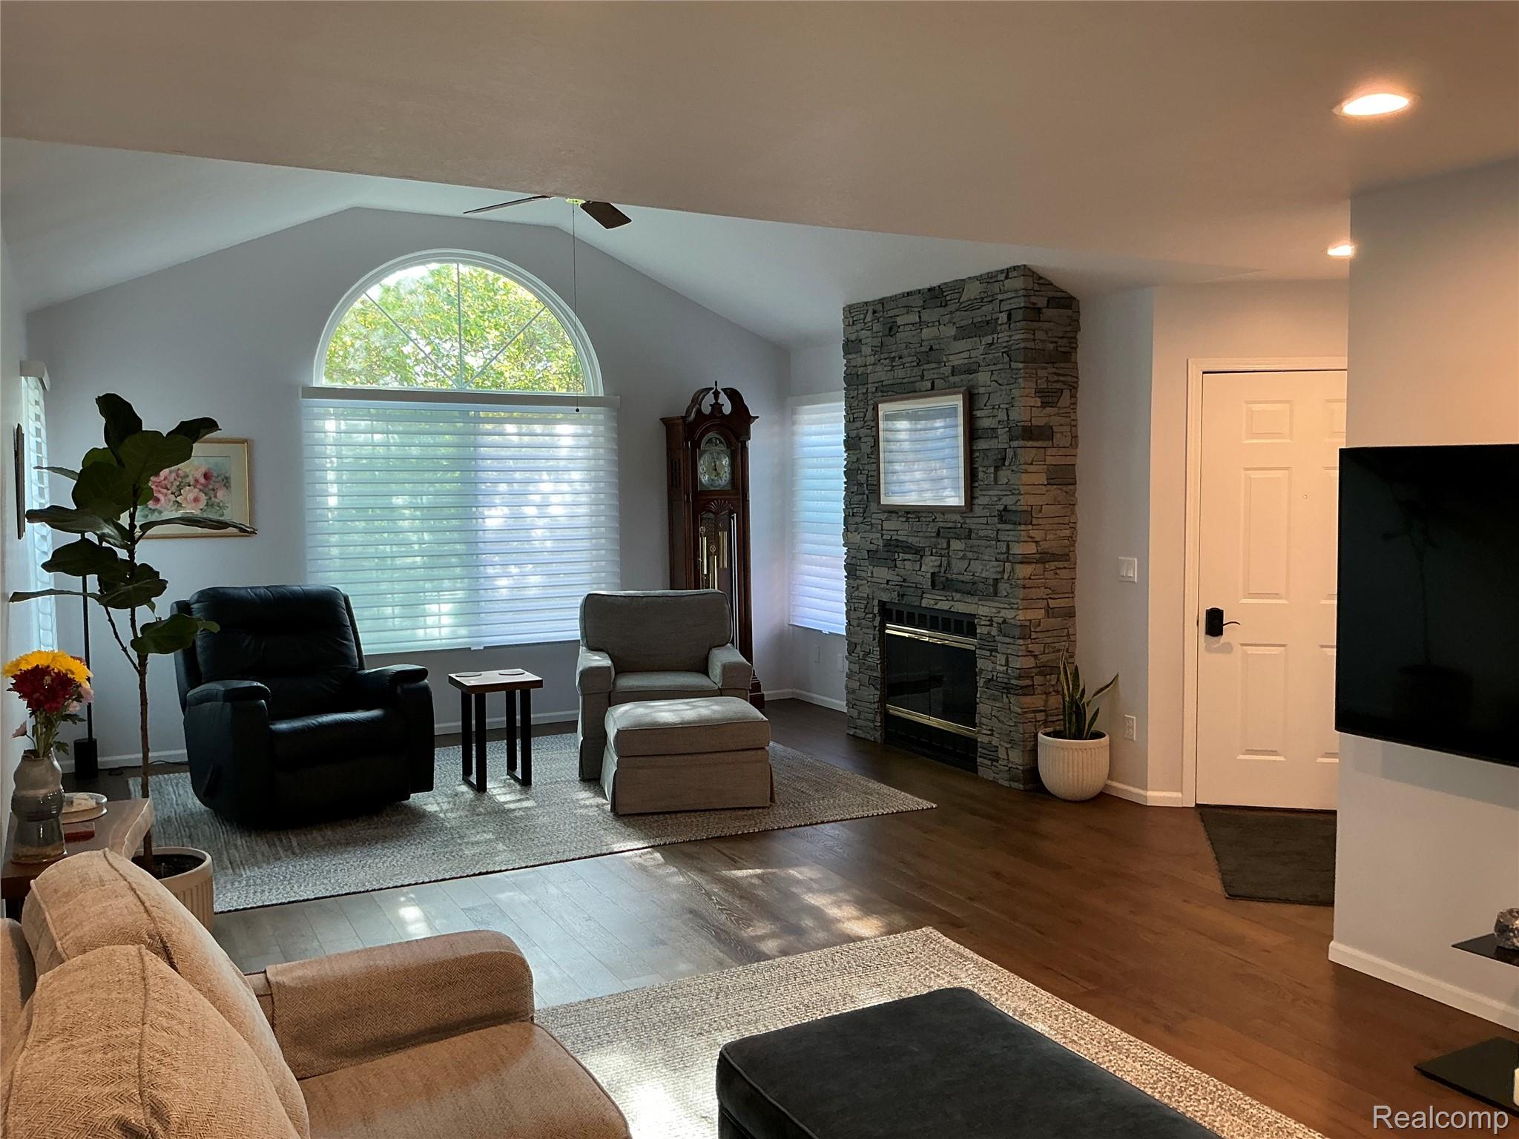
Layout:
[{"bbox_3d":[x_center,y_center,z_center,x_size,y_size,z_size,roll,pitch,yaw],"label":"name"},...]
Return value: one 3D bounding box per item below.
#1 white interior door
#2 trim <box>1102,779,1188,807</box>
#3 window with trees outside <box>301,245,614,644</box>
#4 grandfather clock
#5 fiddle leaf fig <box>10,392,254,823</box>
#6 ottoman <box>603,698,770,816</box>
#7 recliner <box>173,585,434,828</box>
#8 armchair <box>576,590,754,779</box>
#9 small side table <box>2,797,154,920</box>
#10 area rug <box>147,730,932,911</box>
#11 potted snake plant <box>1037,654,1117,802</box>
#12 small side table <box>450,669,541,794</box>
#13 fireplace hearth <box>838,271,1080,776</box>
[{"bbox_3d":[2.521,0.109,5.695,0.914,2.032,0.050,0,4,14],"label":"white interior door"},{"bbox_3d":[1.824,1.079,5.929,0.098,0.075,0.439,-4,5,-43],"label":"trim"},{"bbox_3d":[-1.753,-0.721,7.513,1.950,2.420,0.140,-3,4,-28],"label":"window with trees outside"},{"bbox_3d":[-0.298,-0.138,8.189,0.620,2.200,0.350,-3,4,-28],"label":"grandfather clock"},{"bbox_3d":[-1.999,0.326,3.972,0.740,1.750,0.700,-3,4,-28],"label":"fiddle leaf fig"},{"bbox_3d":[-0.363,0.887,5.998,0.745,0.450,0.570,-1,4,-12],"label":"ottoman"},{"bbox_3d":[-2.229,0.622,5.944,0.910,1.020,0.920,-4,5,-40],"label":"recliner"},{"bbox_3d":[-0.575,0.606,6.855,0.890,0.900,0.900,-1,4,-12],"label":"armchair"},{"bbox_3d":[-1.893,1.027,3.455,0.370,0.580,0.750,-3,4,-28],"label":"small side table"},{"bbox_3d":[-1.262,1.122,6.156,3.400,0.012,2.500,-2,4,-26],"label":"area rug"},{"bbox_3d":[1.551,0.750,6.010,0.350,0.726,0.350,0,4,0],"label":"potted snake plant"},{"bbox_3d":[-1.363,0.829,6.350,0.380,0.550,0.435,-3,4,-28],"label":"small side table"},{"bbox_3d":[1.053,-0.242,6.795,0.370,2.570,1.610,-3,4,-28],"label":"fireplace hearth"}]

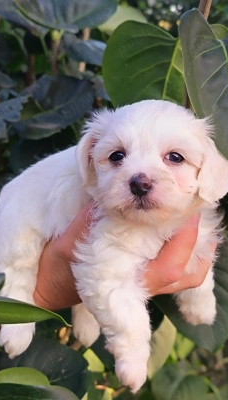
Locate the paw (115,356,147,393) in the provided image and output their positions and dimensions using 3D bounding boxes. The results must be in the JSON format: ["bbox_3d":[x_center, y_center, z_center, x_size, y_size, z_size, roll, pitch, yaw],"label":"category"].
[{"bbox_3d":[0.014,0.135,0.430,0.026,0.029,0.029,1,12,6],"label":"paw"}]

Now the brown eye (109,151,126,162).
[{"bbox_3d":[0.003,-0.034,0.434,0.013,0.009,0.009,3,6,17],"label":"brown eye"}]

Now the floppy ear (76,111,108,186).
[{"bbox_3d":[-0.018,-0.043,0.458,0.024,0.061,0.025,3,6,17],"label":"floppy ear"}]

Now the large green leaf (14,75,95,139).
[{"bbox_3d":[-0.071,-0.111,0.660,0.094,0.074,0.050,-1,12,-3],"label":"large green leaf"}]

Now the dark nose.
[{"bbox_3d":[0.020,-0.012,0.415,0.018,0.018,0.014,3,6,10],"label":"dark nose"}]

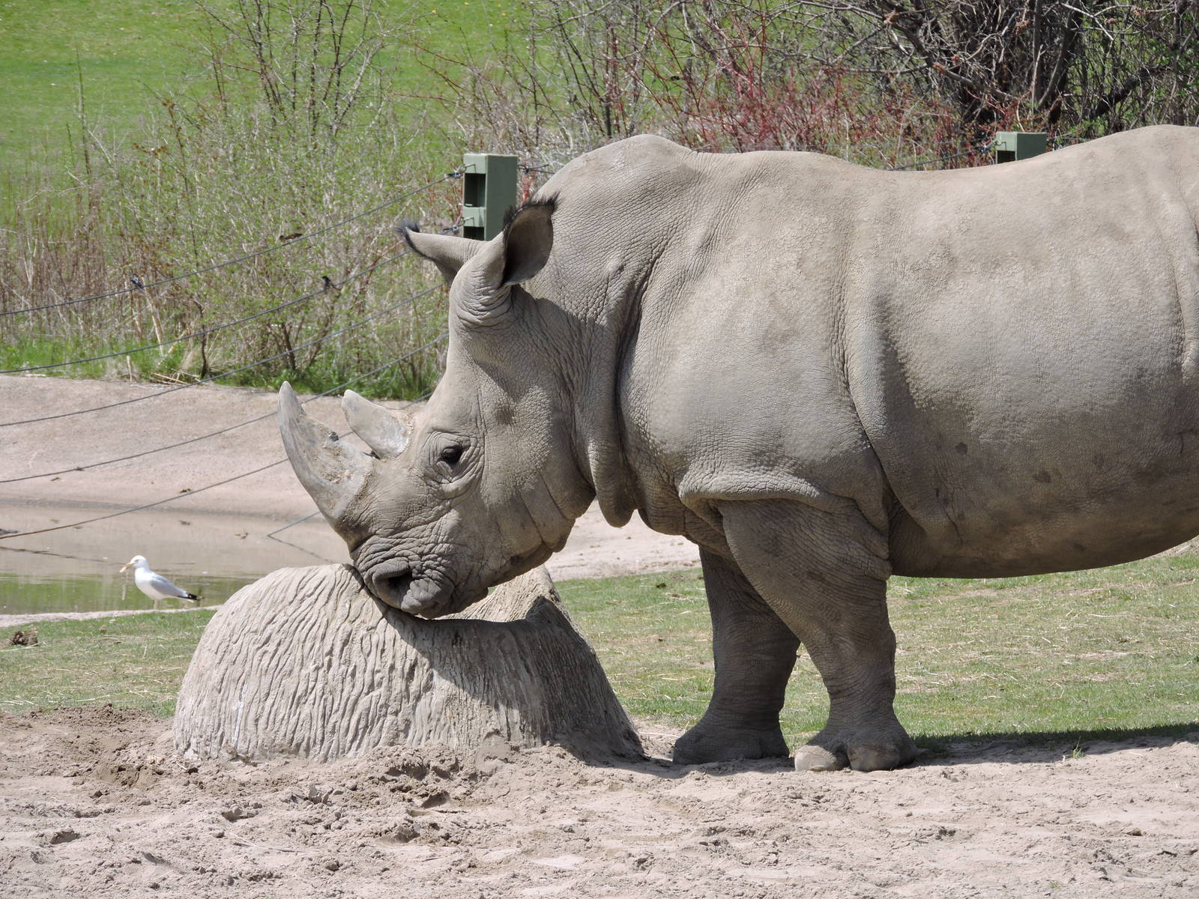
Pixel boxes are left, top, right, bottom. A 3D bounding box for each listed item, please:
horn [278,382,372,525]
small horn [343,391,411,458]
[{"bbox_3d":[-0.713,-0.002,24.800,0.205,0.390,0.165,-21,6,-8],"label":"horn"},{"bbox_3d":[-0.578,-0.074,24.850,0.146,0.212,0.130,-36,8,-6],"label":"small horn"}]

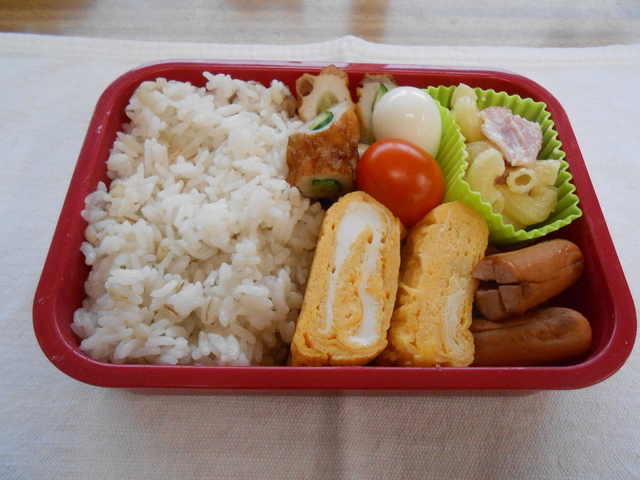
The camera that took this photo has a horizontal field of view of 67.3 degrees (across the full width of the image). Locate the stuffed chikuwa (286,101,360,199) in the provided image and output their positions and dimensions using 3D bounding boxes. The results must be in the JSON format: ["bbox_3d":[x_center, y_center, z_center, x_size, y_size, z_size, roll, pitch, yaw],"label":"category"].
[{"bbox_3d":[0.001,-0.034,0.182,0.025,0.025,0.037,3,72,0],"label":"stuffed chikuwa"}]

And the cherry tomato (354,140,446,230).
[{"bbox_3d":[0.029,-0.021,0.176,0.032,0.030,0.031,1,60,-2],"label":"cherry tomato"}]

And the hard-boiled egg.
[{"bbox_3d":[0.034,-0.046,0.191,0.028,0.032,0.028,1,60,-2],"label":"hard-boiled egg"}]

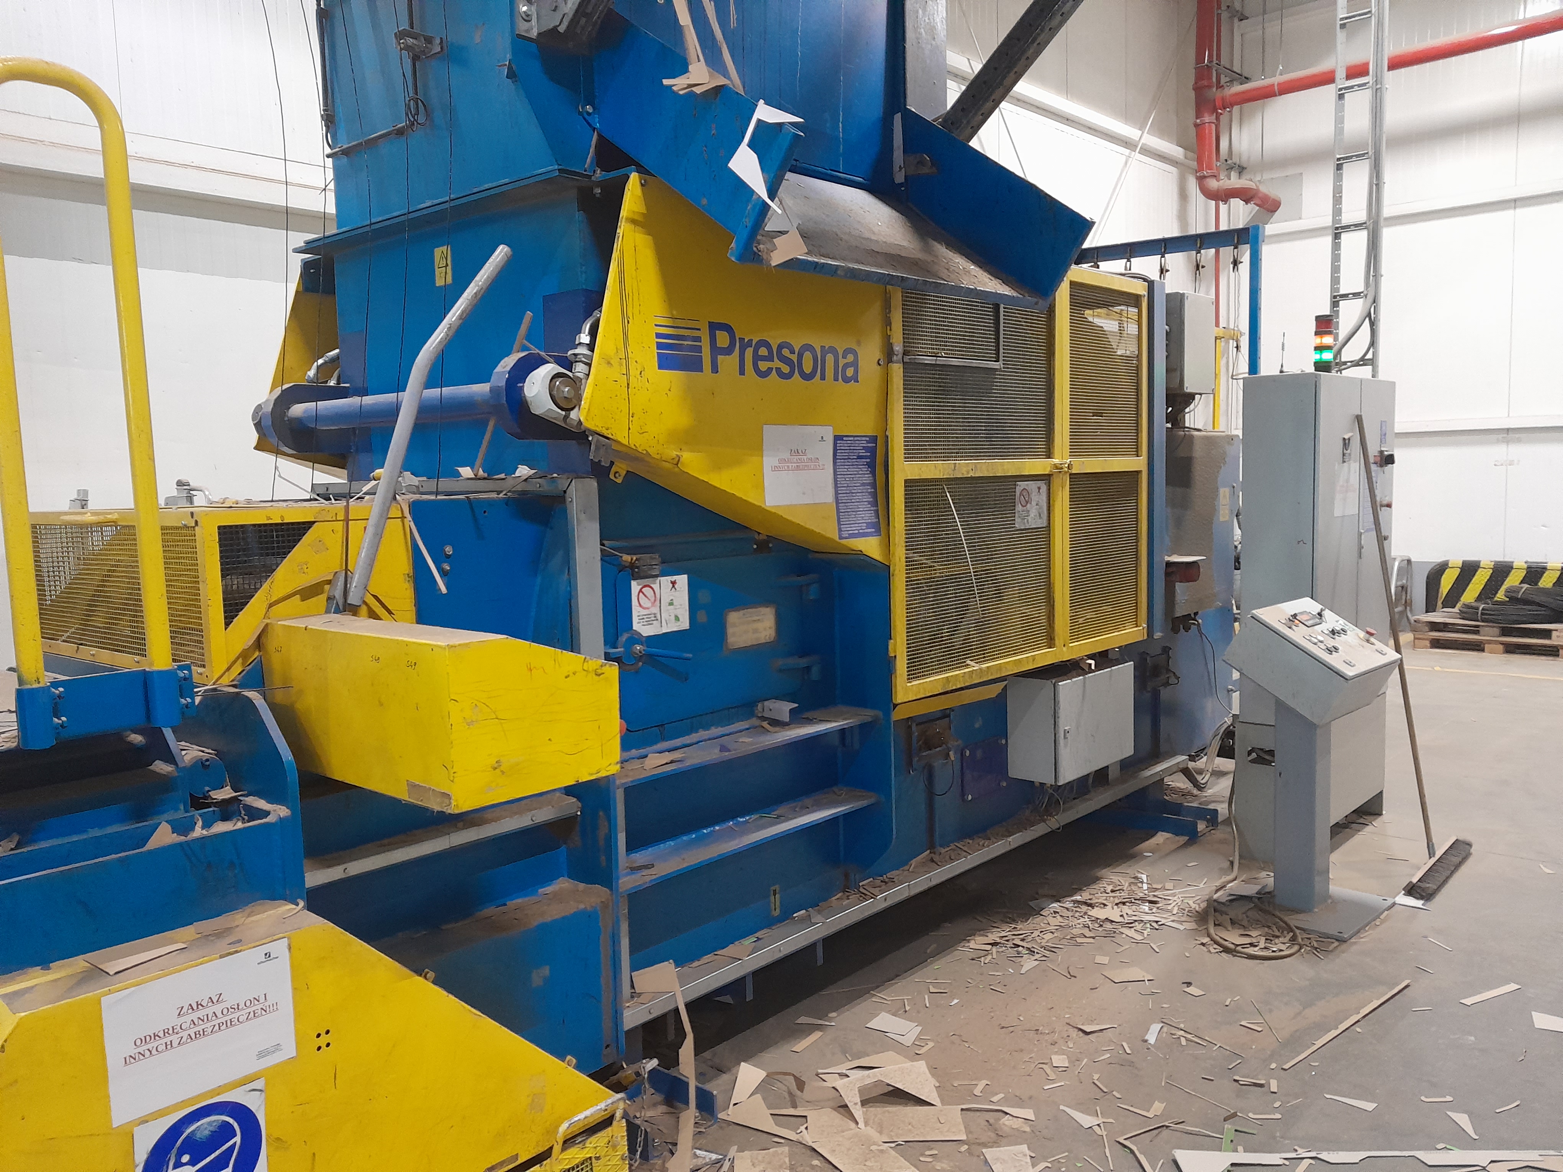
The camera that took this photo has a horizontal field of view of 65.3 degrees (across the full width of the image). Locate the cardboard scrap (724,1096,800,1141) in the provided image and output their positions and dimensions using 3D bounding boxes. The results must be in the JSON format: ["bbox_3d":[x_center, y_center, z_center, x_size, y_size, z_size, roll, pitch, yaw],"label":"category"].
[{"bbox_3d":[-0.035,1.360,3.080,0.130,0.015,0.215,-6,7,-41],"label":"cardboard scrap"}]

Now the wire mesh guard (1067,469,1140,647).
[{"bbox_3d":[1.225,-0.124,4.656,0.030,0.626,0.570,3,8,42],"label":"wire mesh guard"}]

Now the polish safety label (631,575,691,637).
[{"bbox_3d":[-0.324,0.052,3.277,0.005,0.150,0.201,3,8,42],"label":"polish safety label"}]

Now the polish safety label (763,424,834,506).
[{"bbox_3d":[0.050,-0.330,3.338,0.005,0.214,0.303,3,7,39],"label":"polish safety label"}]

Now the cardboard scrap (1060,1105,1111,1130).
[{"bbox_3d":[0.754,1.341,3.076,0.132,0.010,0.065,3,7,37],"label":"cardboard scrap"}]

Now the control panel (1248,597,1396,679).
[{"bbox_3d":[1.986,0.188,4.423,0.570,0.060,0.390,-8,39,-47],"label":"control panel"}]

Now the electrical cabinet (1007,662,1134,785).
[{"bbox_3d":[1.151,0.522,4.804,0.210,0.380,0.600,3,8,42],"label":"electrical cabinet"}]

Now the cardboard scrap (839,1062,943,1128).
[{"bbox_3d":[0.283,1.317,3.144,0.253,0.070,0.152,-3,6,-16],"label":"cardboard scrap"}]

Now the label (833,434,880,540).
[{"bbox_3d":[0.223,-0.286,3.539,0.005,0.296,0.210,3,7,39],"label":"label"}]

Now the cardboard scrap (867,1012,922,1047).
[{"bbox_3d":[0.334,1.302,3.580,0.161,0.012,0.125,3,7,37],"label":"cardboard scrap"}]

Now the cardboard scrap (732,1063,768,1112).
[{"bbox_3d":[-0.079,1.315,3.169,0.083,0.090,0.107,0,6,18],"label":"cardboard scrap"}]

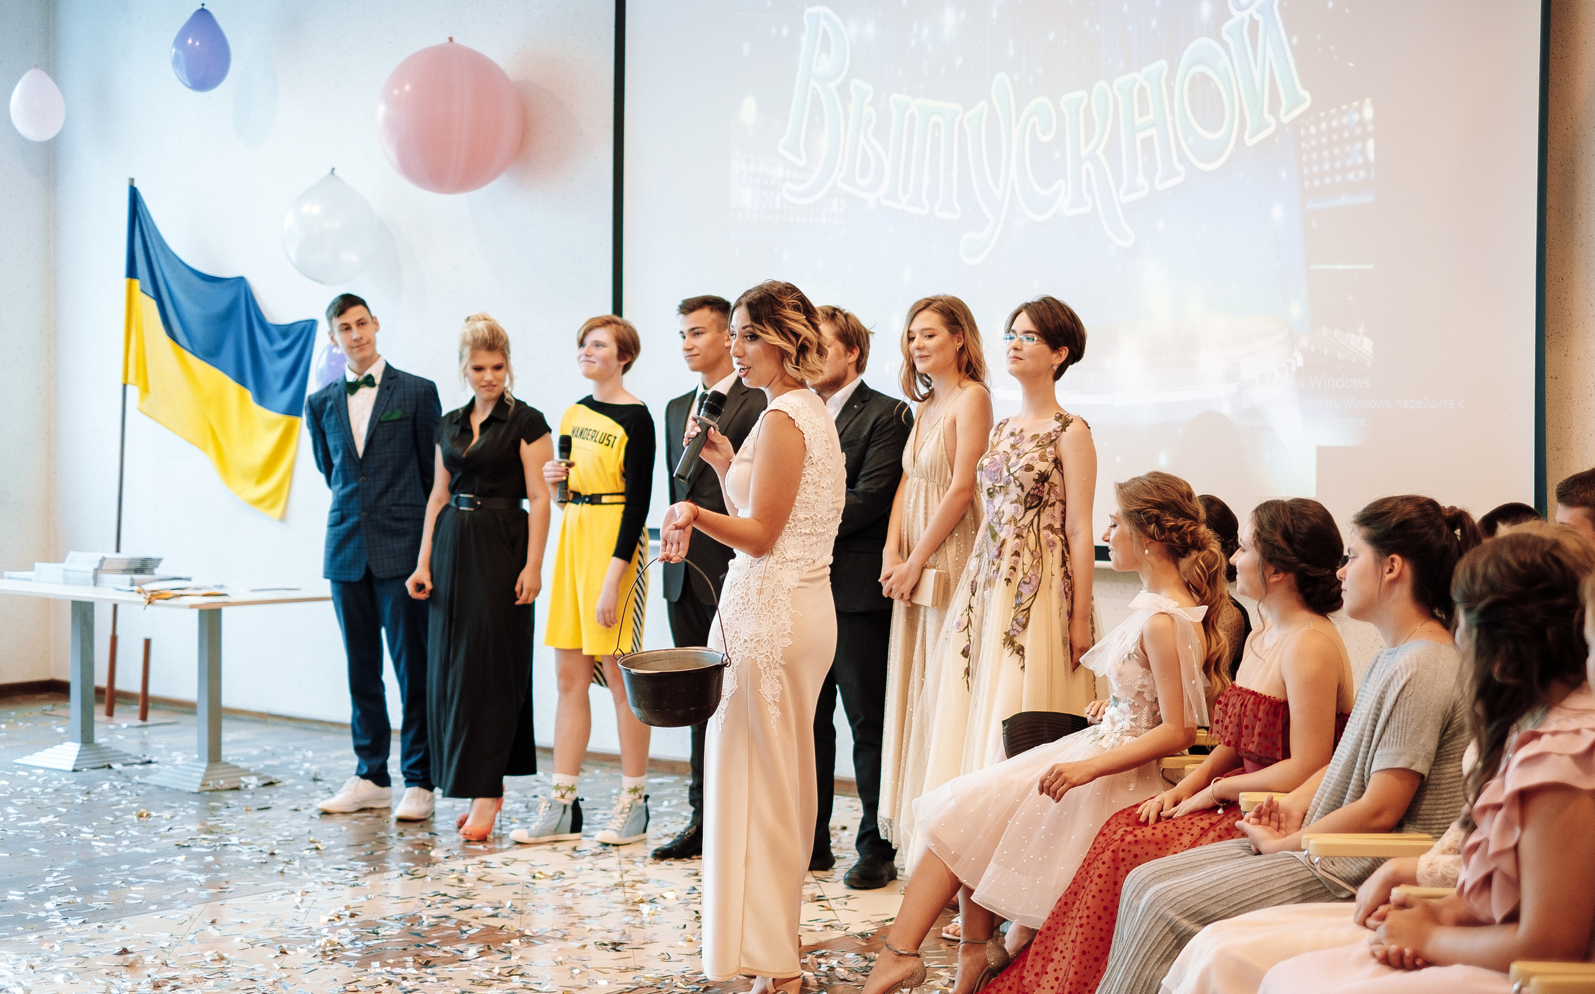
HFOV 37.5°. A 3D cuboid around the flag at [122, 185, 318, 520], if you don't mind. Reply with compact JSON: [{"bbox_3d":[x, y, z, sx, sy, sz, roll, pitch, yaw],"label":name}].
[{"bbox_3d":[-2.650,-0.664,10.750,0.900,1.530,0.250,1,2,12],"label":"flag"}]

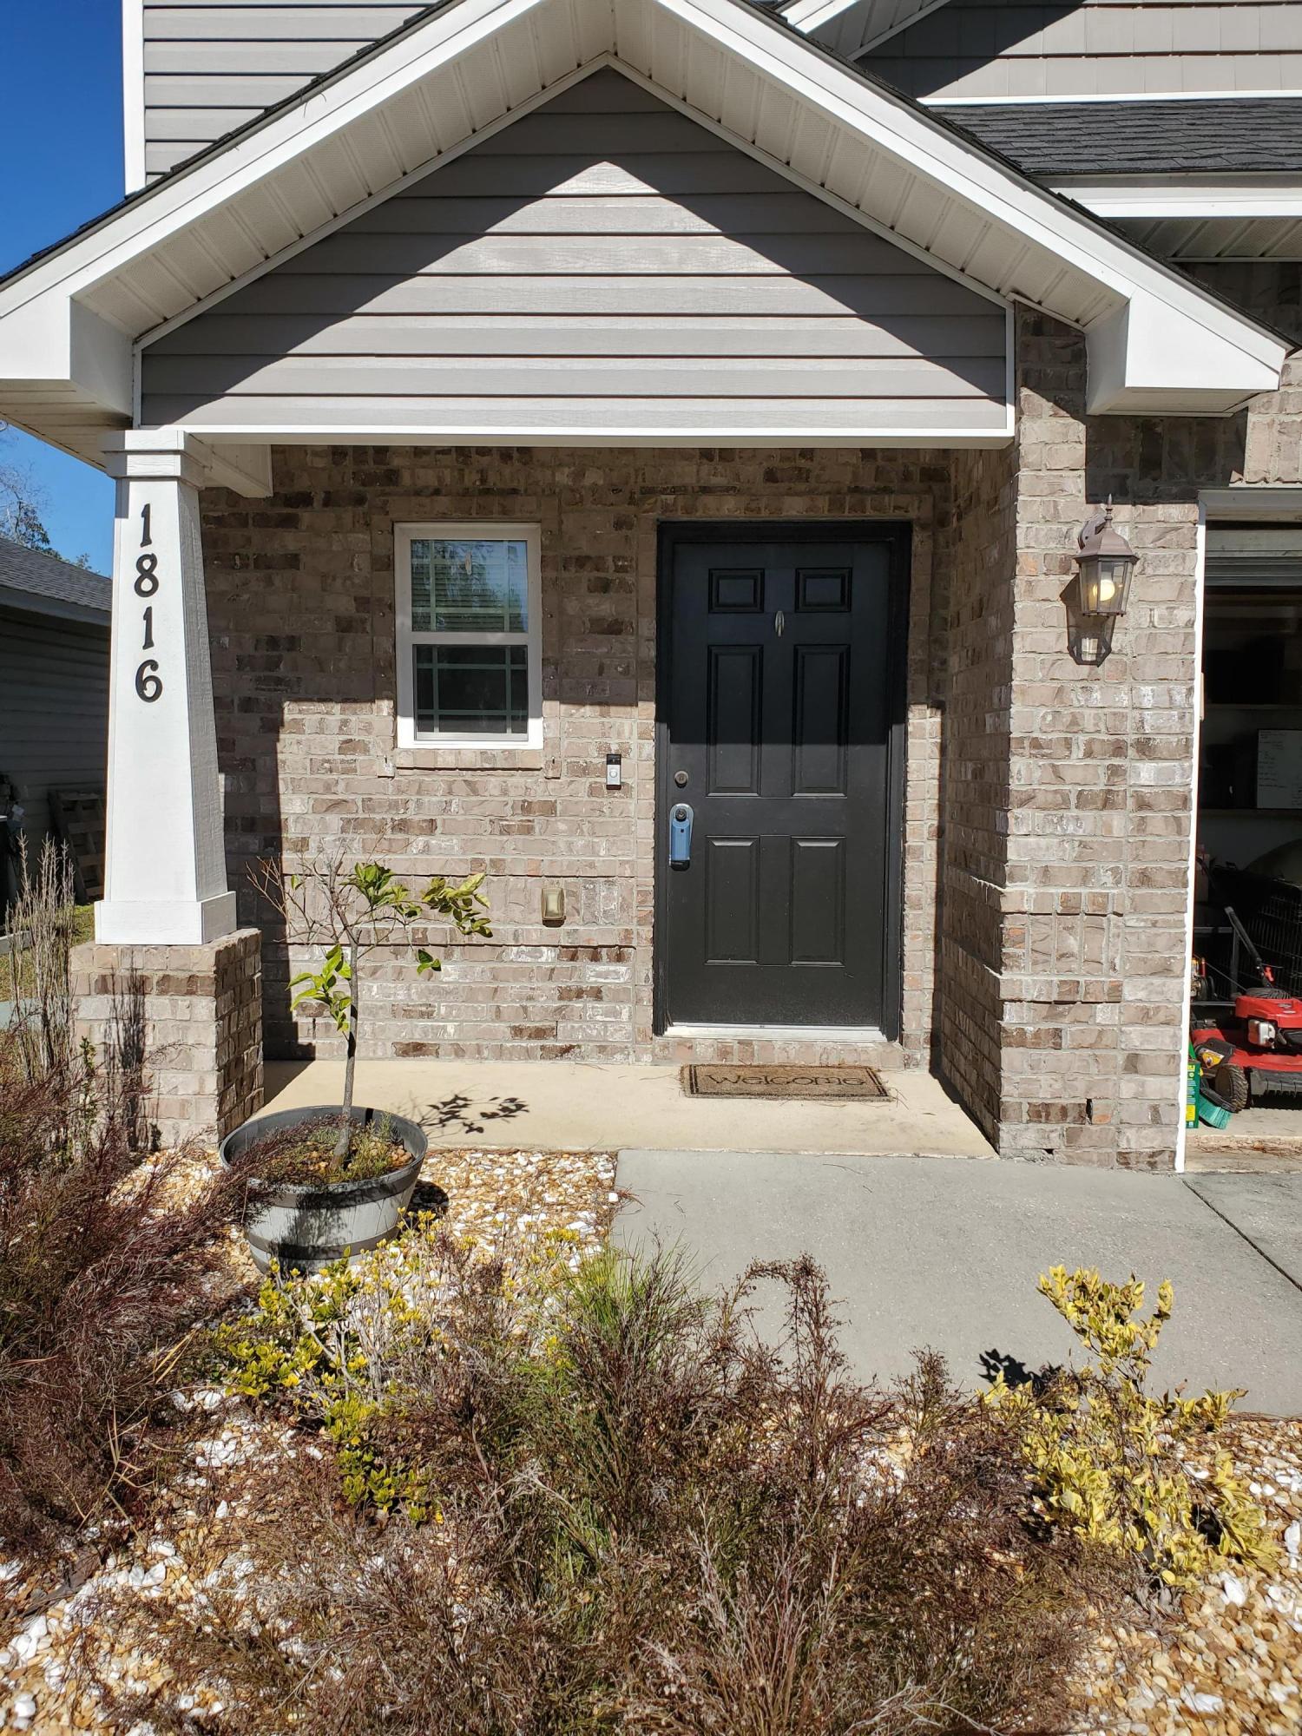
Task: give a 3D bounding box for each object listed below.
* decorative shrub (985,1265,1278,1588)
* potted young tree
[{"bbox_3d":[0.826,0.980,2.305,0.450,0.460,0.400,1,4,1],"label":"decorative shrub"},{"bbox_3d":[-0.790,0.526,3.547,0.710,1.100,0.600,1,4,1],"label":"potted young tree"}]

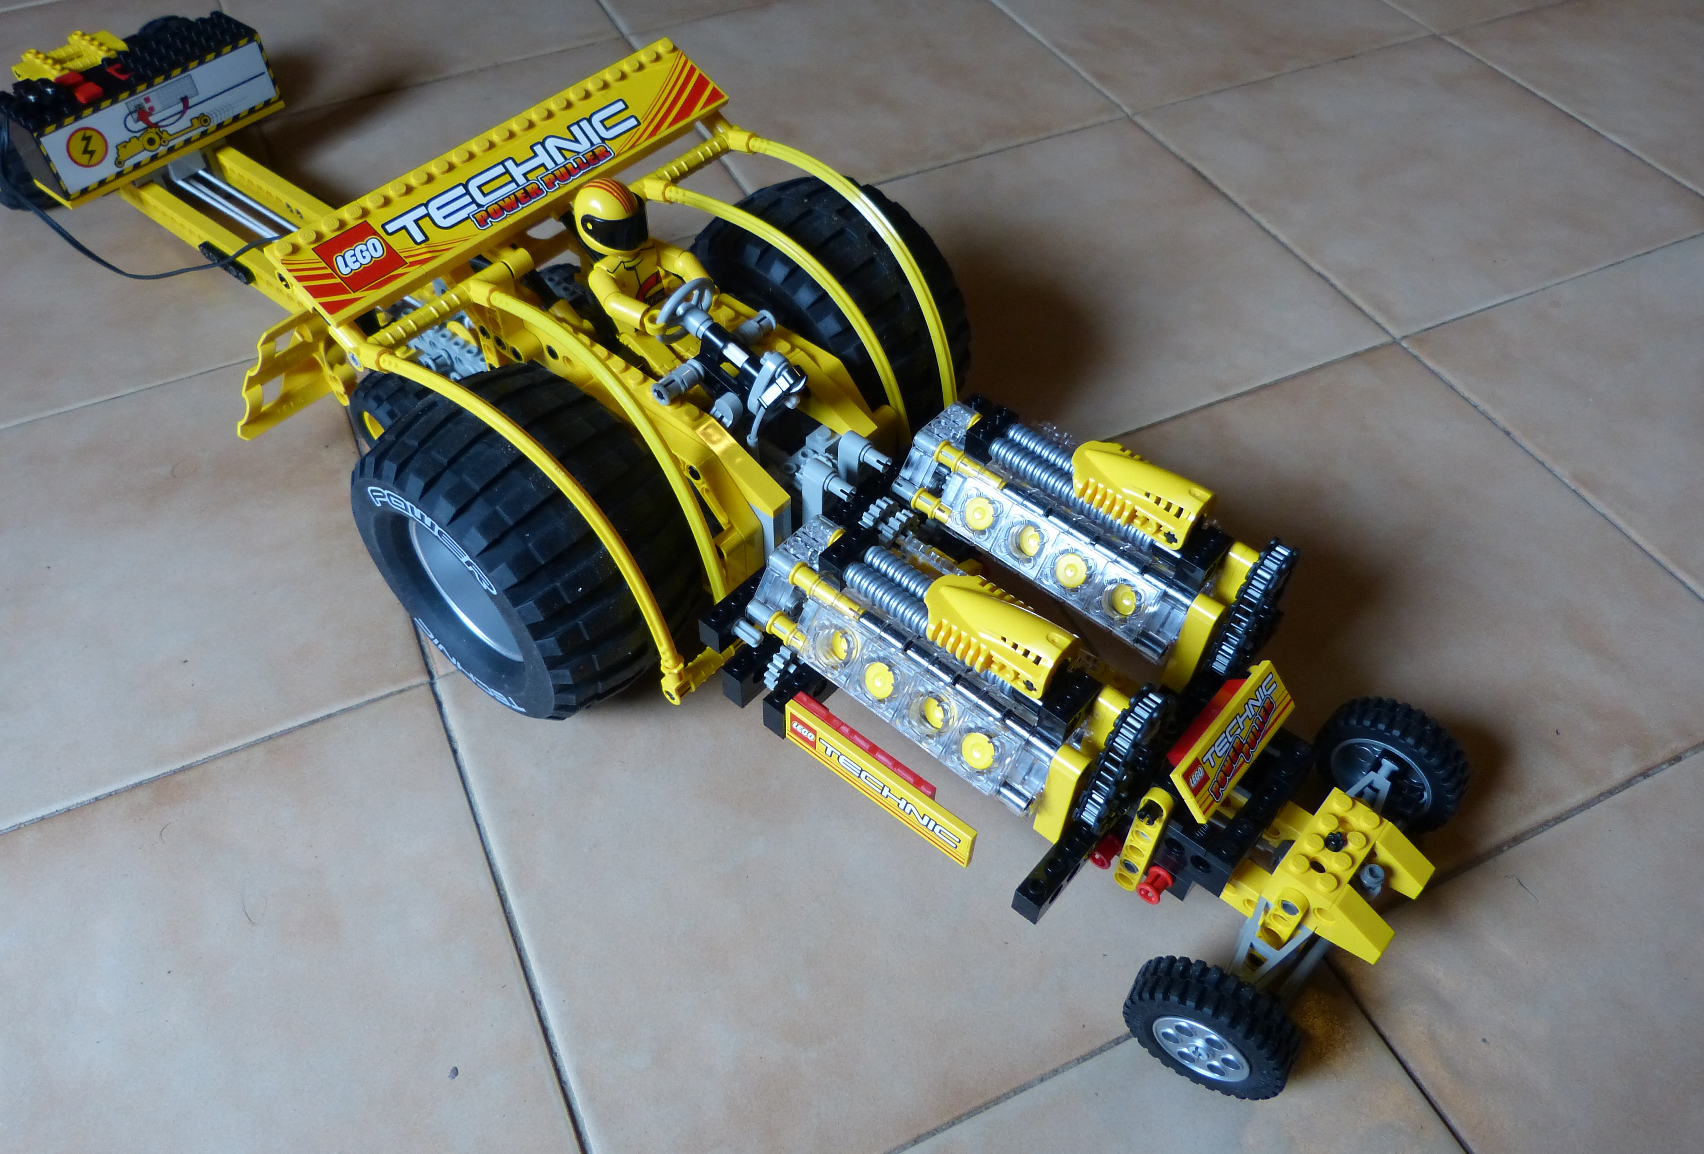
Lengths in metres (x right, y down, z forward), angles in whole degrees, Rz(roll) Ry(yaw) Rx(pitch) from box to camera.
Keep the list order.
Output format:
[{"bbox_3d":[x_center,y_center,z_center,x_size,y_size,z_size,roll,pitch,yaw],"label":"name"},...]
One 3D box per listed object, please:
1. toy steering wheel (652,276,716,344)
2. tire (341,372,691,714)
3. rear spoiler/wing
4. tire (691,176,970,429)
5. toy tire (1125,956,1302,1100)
[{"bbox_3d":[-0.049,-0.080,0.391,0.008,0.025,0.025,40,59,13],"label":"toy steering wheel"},{"bbox_3d":[-0.101,-0.010,0.403,0.108,0.108,0.061,32,57,26],"label":"tire"},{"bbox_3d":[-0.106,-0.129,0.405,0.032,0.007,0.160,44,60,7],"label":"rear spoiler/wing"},{"bbox_3d":[-0.012,-0.089,0.470,0.108,0.108,0.061,32,57,26],"label":"tire"},{"bbox_3d":[0.093,0.117,0.331,0.043,0.043,0.015,25,54,21],"label":"toy tire"}]

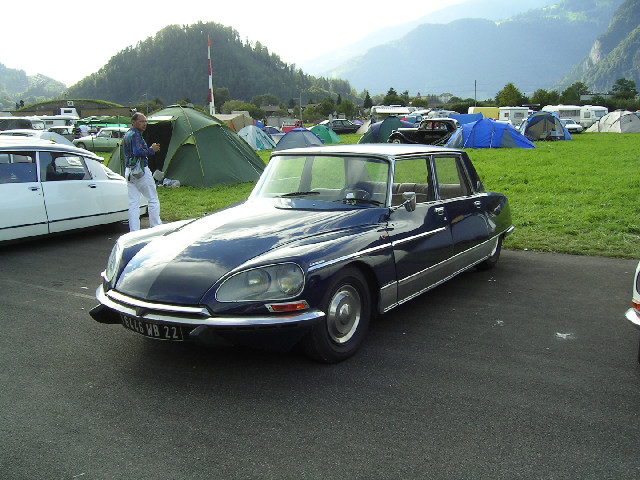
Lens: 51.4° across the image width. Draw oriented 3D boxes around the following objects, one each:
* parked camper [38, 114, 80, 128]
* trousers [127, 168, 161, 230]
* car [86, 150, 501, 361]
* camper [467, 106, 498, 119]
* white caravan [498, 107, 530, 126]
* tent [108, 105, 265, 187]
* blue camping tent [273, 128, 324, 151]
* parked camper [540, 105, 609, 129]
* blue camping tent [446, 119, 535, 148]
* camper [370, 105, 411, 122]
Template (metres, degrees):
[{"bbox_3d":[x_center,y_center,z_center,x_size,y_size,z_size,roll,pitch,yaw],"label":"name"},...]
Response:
[{"bbox_3d":[-26.425,-11.077,67.003,5.300,2.750,2.200,1,10,11],"label":"parked camper"},{"bbox_3d":[-2.588,-0.582,9.789,0.480,0.980,0.380,-4,10,-16],"label":"trousers"},{"bbox_3d":[0.288,-0.179,6.064,1.800,1.410,4.850,6,12,34],"label":"car"},{"bbox_3d":[16.660,-11.939,67.003,5.200,2.700,2.100,-5,11,-20],"label":"camper"},{"bbox_3d":[19.193,-11.815,66.018,2.200,2.700,4.800,-4,10,-14],"label":"white caravan"},{"bbox_3d":[-3.724,-2.685,18.705,3.600,2.100,2.800,5,12,33],"label":"tent"},{"bbox_3d":[-1.103,-5.356,35.811,2.900,1.300,2.400,-1,10,0],"label":"blue camping tent"},{"bbox_3d":[25.996,-12.299,67.988,6.400,2.700,2.300,3,11,20],"label":"parked camper"},{"bbox_3d":[9.438,-5.961,37.061,4.700,1.650,2.400,-2,10,-6],"label":"blue camping tent"},{"bbox_3d":[6.560,-10.839,61.069,5.500,3.000,2.300,2,11,17],"label":"camper"}]

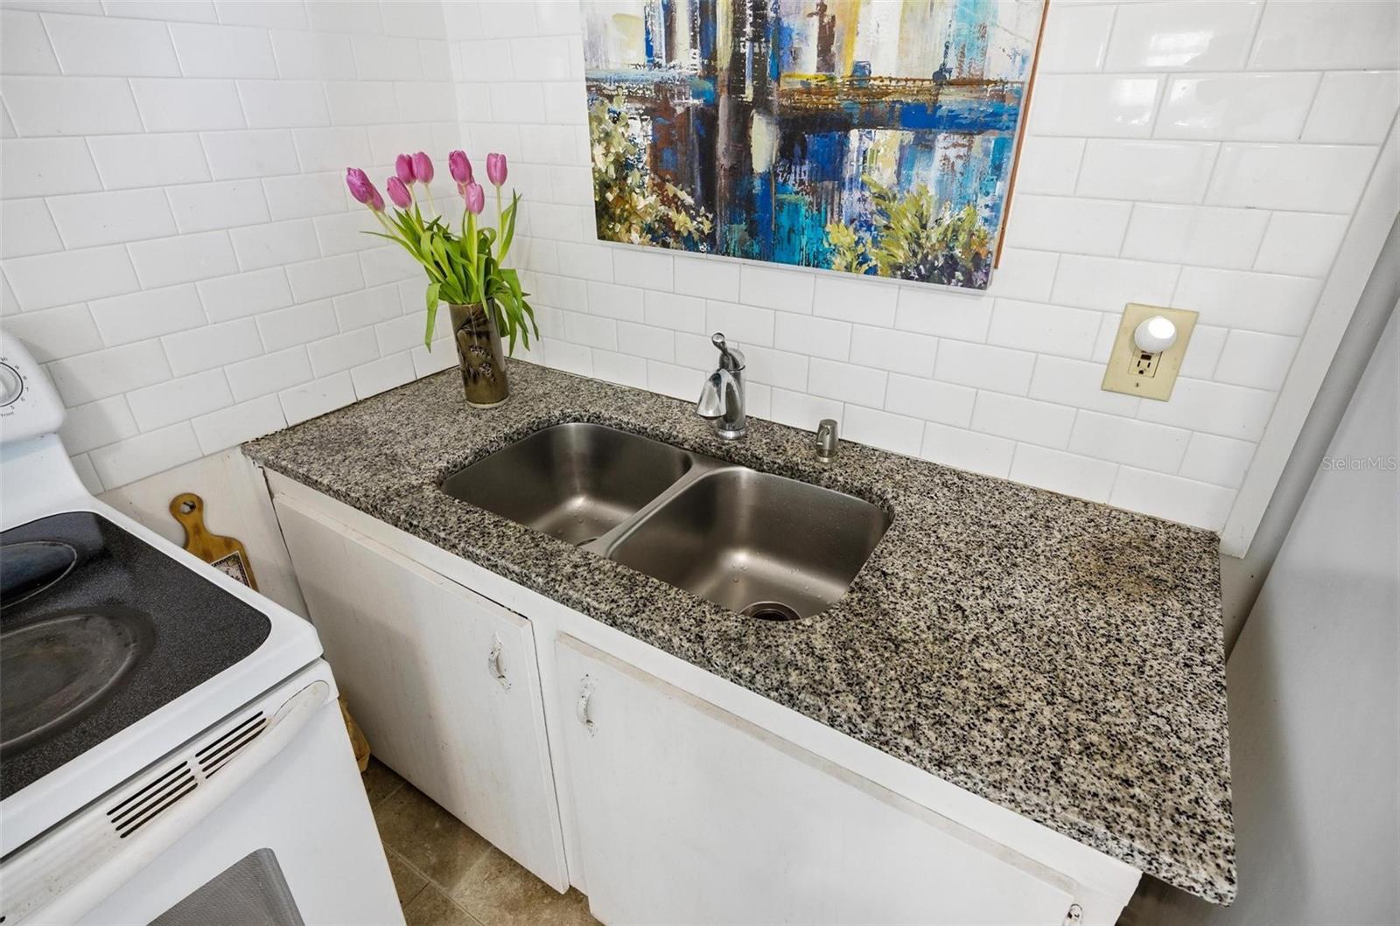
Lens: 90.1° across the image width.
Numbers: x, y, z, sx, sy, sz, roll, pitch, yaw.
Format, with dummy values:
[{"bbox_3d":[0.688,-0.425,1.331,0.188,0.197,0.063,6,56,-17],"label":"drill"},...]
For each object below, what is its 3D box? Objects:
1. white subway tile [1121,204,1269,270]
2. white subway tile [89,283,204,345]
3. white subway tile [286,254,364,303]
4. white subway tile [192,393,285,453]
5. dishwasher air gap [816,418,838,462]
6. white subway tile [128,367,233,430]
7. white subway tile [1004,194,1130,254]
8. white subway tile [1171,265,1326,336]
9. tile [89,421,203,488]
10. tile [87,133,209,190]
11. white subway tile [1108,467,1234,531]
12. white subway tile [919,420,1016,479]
[{"bbox_3d":[0.669,-0.310,0.950,0.153,0.076,0.009,16,32,28],"label":"white subway tile"},{"bbox_3d":[-0.910,-0.247,1.159,0.009,0.076,0.153,16,32,28],"label":"white subway tile"},{"bbox_3d":[-0.739,-0.366,1.382,0.010,0.075,0.152,16,32,28],"label":"white subway tile"},{"bbox_3d":[-0.868,-0.078,1.321,0.008,0.072,0.151,16,32,28],"label":"white subway tile"},{"bbox_3d":[0.233,-0.042,1.272,0.041,0.068,0.041,0,28,0],"label":"dishwasher air gap"},{"bbox_3d":[-0.910,-0.113,1.230,0.009,0.076,0.153,16,32,28],"label":"white subway tile"},{"bbox_3d":[0.536,-0.346,1.016,0.152,0.076,0.010,16,32,28],"label":"white subway tile"},{"bbox_3d":[0.736,-0.222,0.949,0.152,0.076,0.009,16,32,28],"label":"white subway tile"},{"bbox_3d":[-0.956,-0.015,1.213,0.010,0.076,0.152,17,32,29],"label":"tile"},{"bbox_3d":[-0.869,-0.480,1.109,0.009,0.076,0.153,16,32,28],"label":"tile"},{"bbox_3d":[0.729,0.050,1.082,0.151,0.072,0.008,16,32,28],"label":"white subway tile"},{"bbox_3d":[0.469,-0.025,1.226,0.152,0.075,0.010,16,32,28],"label":"white subway tile"}]

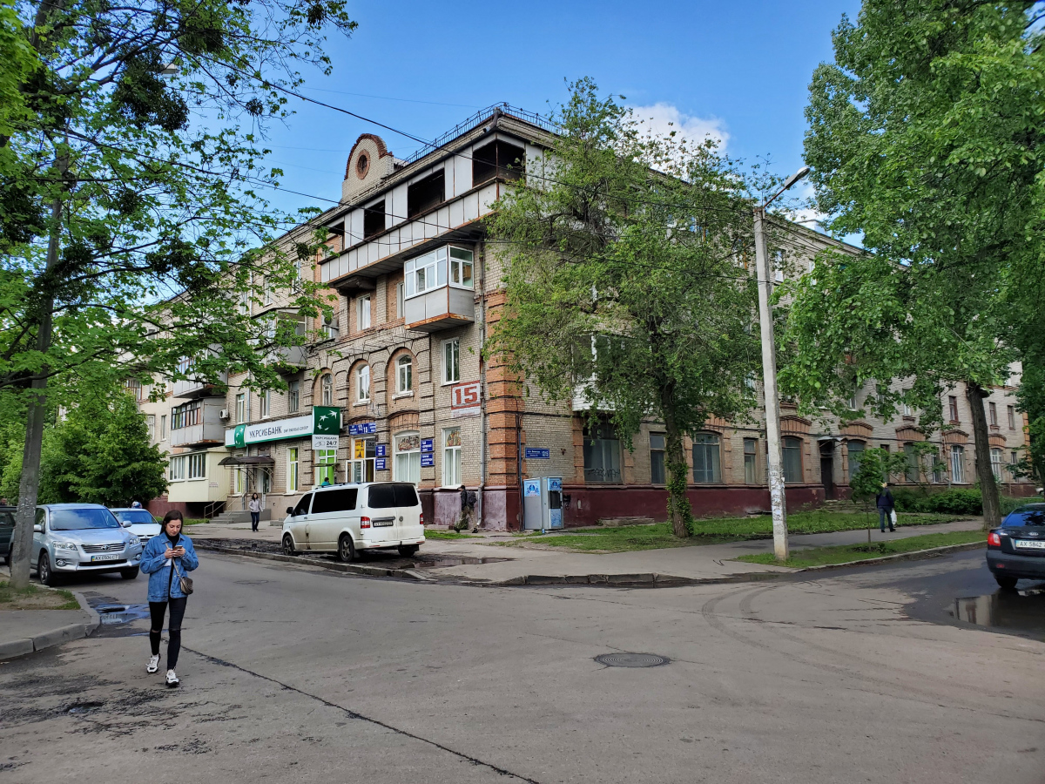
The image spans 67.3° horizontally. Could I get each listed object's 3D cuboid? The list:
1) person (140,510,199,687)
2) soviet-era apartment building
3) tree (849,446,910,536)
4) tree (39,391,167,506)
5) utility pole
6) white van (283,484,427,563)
[{"bbox_3d":[-3.485,2.014,7.769,0.580,1.680,0.600,2,-7,-25],"label":"person"},{"bbox_3d":[4.151,0.232,65.029,57.000,17.800,50.000,5,-9,-41],"label":"soviet-era apartment building"},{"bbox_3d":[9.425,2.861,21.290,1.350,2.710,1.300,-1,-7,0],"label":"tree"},{"bbox_3d":[-22.925,3.624,42.869,6.800,7.350,6.400,-1,-7,0],"label":"tree"},{"bbox_3d":[6.328,-0.657,18.349,0.350,9.100,1.500,5,-9,-42],"label":"utility pole"},{"bbox_3d":[-4.826,3.520,21.710,1.950,1.990,4.890,5,-9,-42],"label":"white van"}]

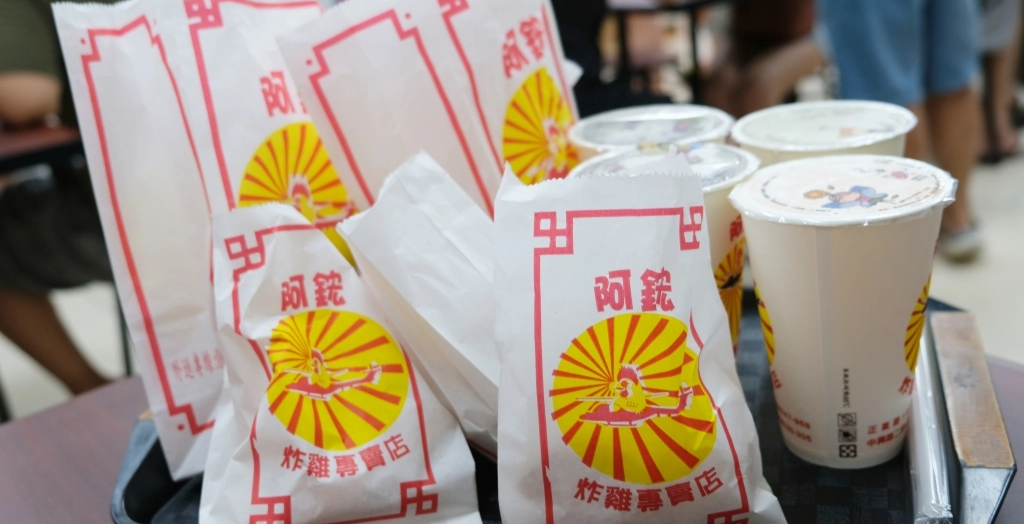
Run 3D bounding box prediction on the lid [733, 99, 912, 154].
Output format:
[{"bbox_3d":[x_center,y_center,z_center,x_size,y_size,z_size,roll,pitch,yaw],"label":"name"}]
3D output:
[{"bbox_3d":[0.168,-0.072,0.493,0.097,0.008,0.097,-8,22,3],"label":"lid"}]

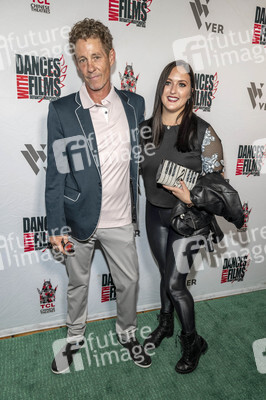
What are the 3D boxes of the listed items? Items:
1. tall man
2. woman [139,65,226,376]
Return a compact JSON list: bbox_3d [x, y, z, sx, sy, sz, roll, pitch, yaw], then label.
[{"bbox_3d":[-0.133,0.061,1.599,0.620,1.830,0.400,-1,15,-12],"label":"tall man"},{"bbox_3d":[0.254,0.145,1.658,0.520,1.670,0.420,9,16,24],"label":"woman"}]

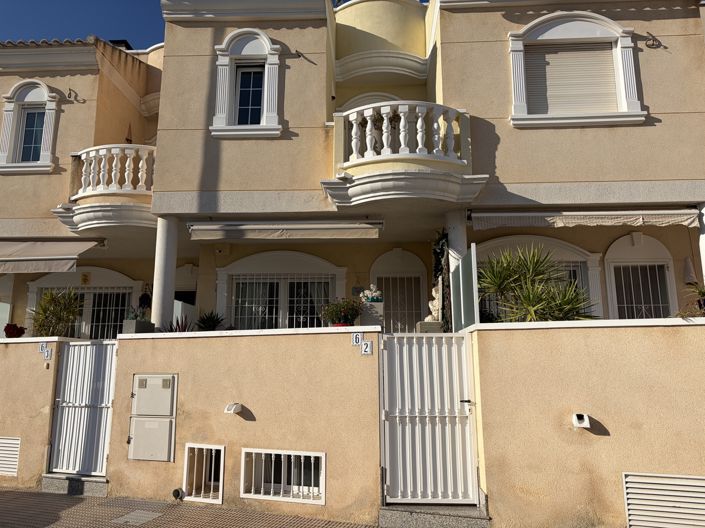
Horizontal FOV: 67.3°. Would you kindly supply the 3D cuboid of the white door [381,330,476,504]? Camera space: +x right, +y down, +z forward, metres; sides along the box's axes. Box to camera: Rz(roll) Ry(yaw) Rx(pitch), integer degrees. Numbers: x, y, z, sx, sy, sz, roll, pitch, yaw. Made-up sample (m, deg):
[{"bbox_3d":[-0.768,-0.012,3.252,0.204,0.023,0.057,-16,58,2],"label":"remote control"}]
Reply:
[{"bbox_3d":[0.822,1.629,5.672,0.974,1.764,0.070,-1,-11,3],"label":"white door"}]

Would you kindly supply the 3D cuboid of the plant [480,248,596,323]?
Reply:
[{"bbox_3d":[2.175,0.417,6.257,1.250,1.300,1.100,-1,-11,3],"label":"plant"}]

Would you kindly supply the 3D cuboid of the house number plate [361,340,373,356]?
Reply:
[{"bbox_3d":[0.156,0.922,5.789,0.131,0.155,0.015,-4,-11,20],"label":"house number plate"}]

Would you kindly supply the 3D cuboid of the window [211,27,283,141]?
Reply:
[{"bbox_3d":[-1.560,-2.669,7.861,1.043,1.765,0.220,-1,-11,3],"label":"window"}]

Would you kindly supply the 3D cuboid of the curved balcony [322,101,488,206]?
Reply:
[{"bbox_3d":[0.713,-1.514,7.254,2.225,1.337,0.720,-1,-11,3],"label":"curved balcony"}]

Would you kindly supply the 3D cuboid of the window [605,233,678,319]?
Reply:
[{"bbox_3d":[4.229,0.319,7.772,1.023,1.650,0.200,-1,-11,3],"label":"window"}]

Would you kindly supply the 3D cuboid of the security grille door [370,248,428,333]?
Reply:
[{"bbox_3d":[0.840,0.959,9.423,1.036,2.500,0.140,-1,-11,3],"label":"security grille door"}]

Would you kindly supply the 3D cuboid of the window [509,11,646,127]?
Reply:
[{"bbox_3d":[3.352,-2.983,8.010,1.939,1.863,0.194,-1,-10,3],"label":"window"}]

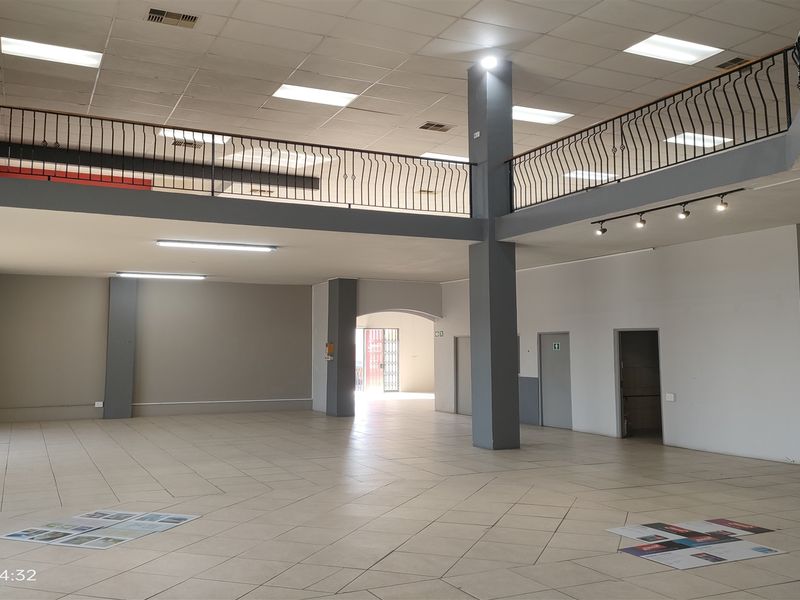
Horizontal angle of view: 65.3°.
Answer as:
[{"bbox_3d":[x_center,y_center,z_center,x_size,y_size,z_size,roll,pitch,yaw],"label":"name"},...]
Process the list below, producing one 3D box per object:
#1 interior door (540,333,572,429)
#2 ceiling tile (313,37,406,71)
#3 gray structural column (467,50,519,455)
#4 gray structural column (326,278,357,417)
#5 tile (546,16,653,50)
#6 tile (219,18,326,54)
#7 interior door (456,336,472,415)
[{"bbox_3d":[3.228,1.667,12.845,0.080,1.929,0.809,3,-5,-32],"label":"interior door"},{"bbox_3d":[-0.643,-4.065,10.309,1.360,0.020,0.630,2,-5,-24],"label":"ceiling tile"},{"bbox_3d":[1.605,-0.795,10.578,0.480,6.475,0.480,2,-5,-28],"label":"gray structural column"},{"bbox_3d":[-1.414,1.166,15.431,0.450,3.341,0.450,2,-5,-28],"label":"gray structural column"},{"bbox_3d":[3.118,-4.116,9.673,1.360,0.020,0.630,2,-5,-24],"label":"tile"},{"bbox_3d":[-2.000,-4.110,9.745,1.360,0.020,0.630,2,-5,-24],"label":"tile"},{"bbox_3d":[1.630,1.869,15.367,0.080,1.929,0.809,3,-5,-32],"label":"interior door"}]

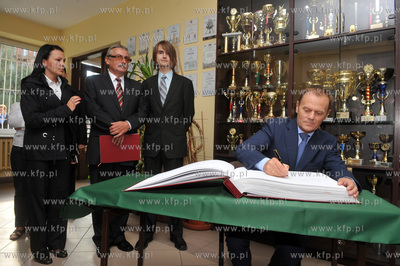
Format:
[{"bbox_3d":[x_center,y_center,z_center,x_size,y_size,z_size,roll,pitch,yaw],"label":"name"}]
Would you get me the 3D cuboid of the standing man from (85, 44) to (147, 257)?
[{"bbox_3d":[-0.720,0.135,2.270,0.540,1.760,0.460,1,1,-28],"label":"standing man"}]

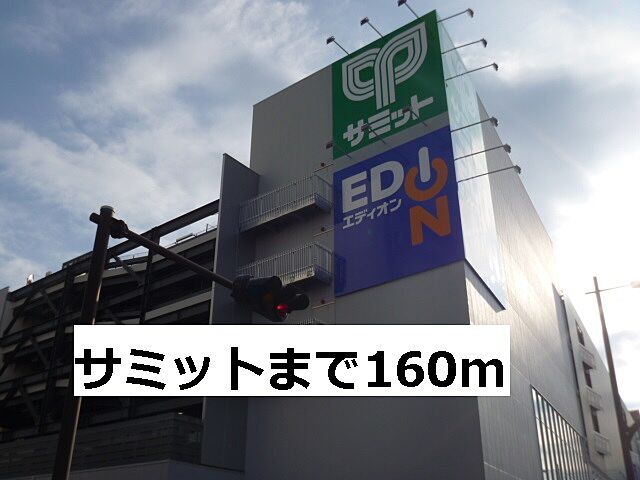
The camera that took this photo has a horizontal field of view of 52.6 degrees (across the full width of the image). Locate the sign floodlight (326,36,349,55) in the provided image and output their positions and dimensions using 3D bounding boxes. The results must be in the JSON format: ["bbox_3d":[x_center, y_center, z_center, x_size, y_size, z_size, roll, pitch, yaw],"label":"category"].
[{"bbox_3d":[1.051,-9.876,33.183,0.447,0.341,1.576,-19,-33,32],"label":"sign floodlight"}]

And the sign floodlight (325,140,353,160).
[{"bbox_3d":[0.977,-4.088,30.145,0.447,0.341,1.683,-19,-33,32],"label":"sign floodlight"}]

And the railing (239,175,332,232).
[{"bbox_3d":[-1.624,-1.447,31.231,4.558,1.555,1.299,-19,-33,32],"label":"railing"}]

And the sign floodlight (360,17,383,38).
[{"bbox_3d":[2.692,-10.418,32.080,0.447,0.341,1.576,-19,-33,32],"label":"sign floodlight"}]

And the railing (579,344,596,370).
[{"bbox_3d":[21.868,9.869,53.195,0.750,1.500,3.700,-19,-33,32],"label":"railing"}]

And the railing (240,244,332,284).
[{"bbox_3d":[-1.613,1.749,29.552,4.558,1.555,1.299,-19,-33,32],"label":"railing"}]

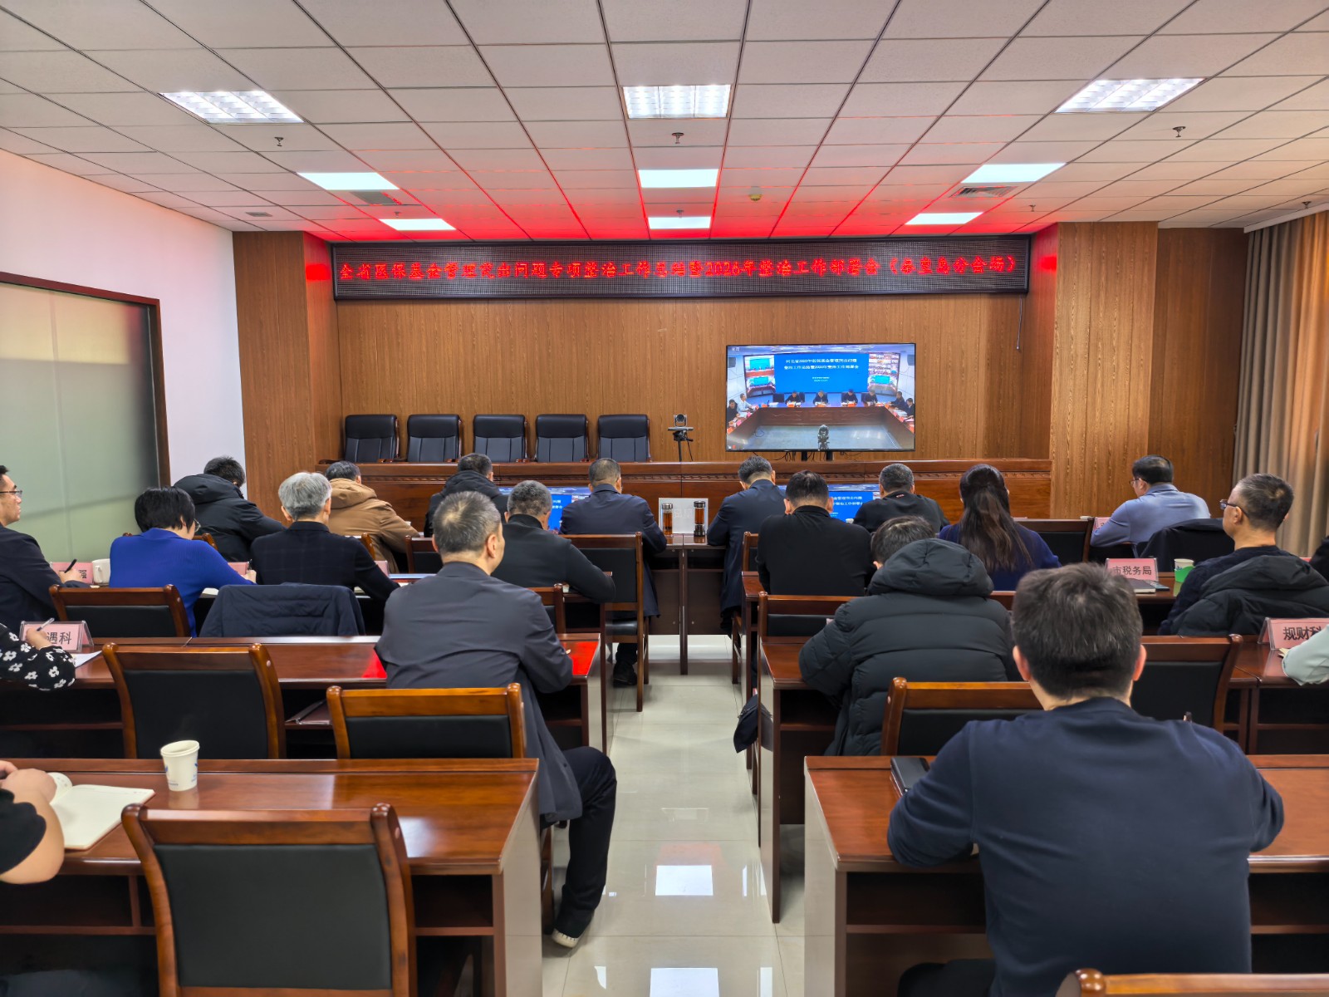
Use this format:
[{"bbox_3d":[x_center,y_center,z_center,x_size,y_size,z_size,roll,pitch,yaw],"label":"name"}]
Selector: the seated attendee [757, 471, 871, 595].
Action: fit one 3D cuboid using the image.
[{"bbox_3d":[0.604,0.542,3.816,0.500,1.320,0.750,0,7,1],"label":"seated attendee"}]

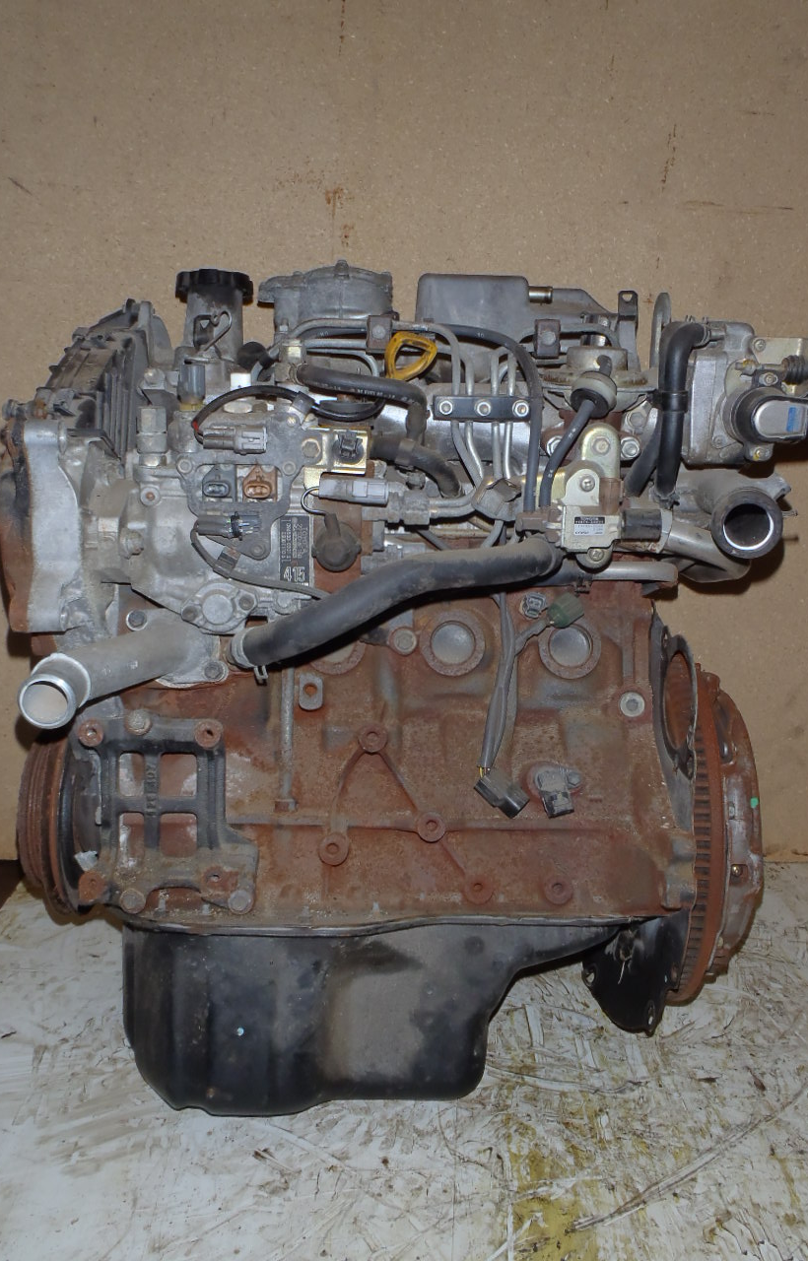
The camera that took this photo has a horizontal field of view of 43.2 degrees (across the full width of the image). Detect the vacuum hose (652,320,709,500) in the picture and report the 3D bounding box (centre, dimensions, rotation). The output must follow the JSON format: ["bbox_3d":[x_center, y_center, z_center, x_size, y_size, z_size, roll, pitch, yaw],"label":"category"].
[{"bbox_3d":[0.222,-0.176,0.820,0.042,0.141,0.045,-1,18,-3],"label":"vacuum hose"}]

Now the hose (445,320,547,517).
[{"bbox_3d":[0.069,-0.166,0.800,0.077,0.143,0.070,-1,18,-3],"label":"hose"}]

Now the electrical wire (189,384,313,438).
[{"bbox_3d":[-0.112,-0.162,0.755,0.089,0.037,0.030,-1,18,-3],"label":"electrical wire"}]

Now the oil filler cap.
[{"bbox_3d":[-0.154,-0.281,0.830,0.062,0.028,0.062,-1,18,-3],"label":"oil filler cap"}]

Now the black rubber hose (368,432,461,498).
[{"bbox_3d":[0.009,-0.134,0.820,0.073,0.049,0.040,-1,18,-3],"label":"black rubber hose"}]

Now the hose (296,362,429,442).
[{"bbox_3d":[-0.032,-0.176,0.785,0.099,0.059,0.045,-1,18,-3],"label":"hose"}]

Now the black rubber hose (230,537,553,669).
[{"bbox_3d":[-0.006,-0.020,0.755,0.235,0.092,0.065,-1,18,-3],"label":"black rubber hose"}]

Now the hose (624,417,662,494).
[{"bbox_3d":[0.195,-0.142,0.835,0.031,0.064,0.030,-1,18,-3],"label":"hose"}]

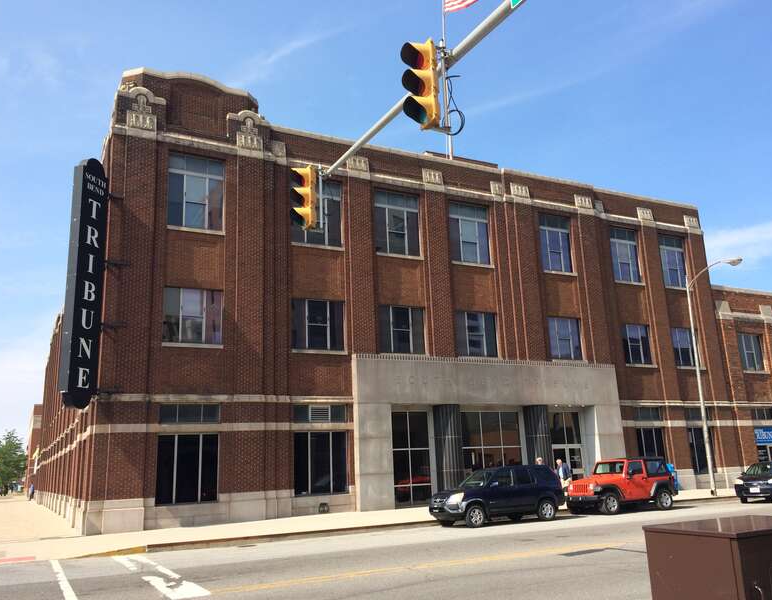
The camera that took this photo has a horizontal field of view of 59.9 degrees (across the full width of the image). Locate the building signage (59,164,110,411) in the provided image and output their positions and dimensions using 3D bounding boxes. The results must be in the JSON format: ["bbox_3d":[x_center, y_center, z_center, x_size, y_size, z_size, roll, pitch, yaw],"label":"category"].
[{"bbox_3d":[-9.358,-0.615,20.918,0.380,7.950,1.070,-7,-14,19],"label":"building signage"}]

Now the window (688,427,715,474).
[{"bbox_3d":[15.223,7.269,32.424,1.900,2.190,0.200,5,-15,-27],"label":"window"}]

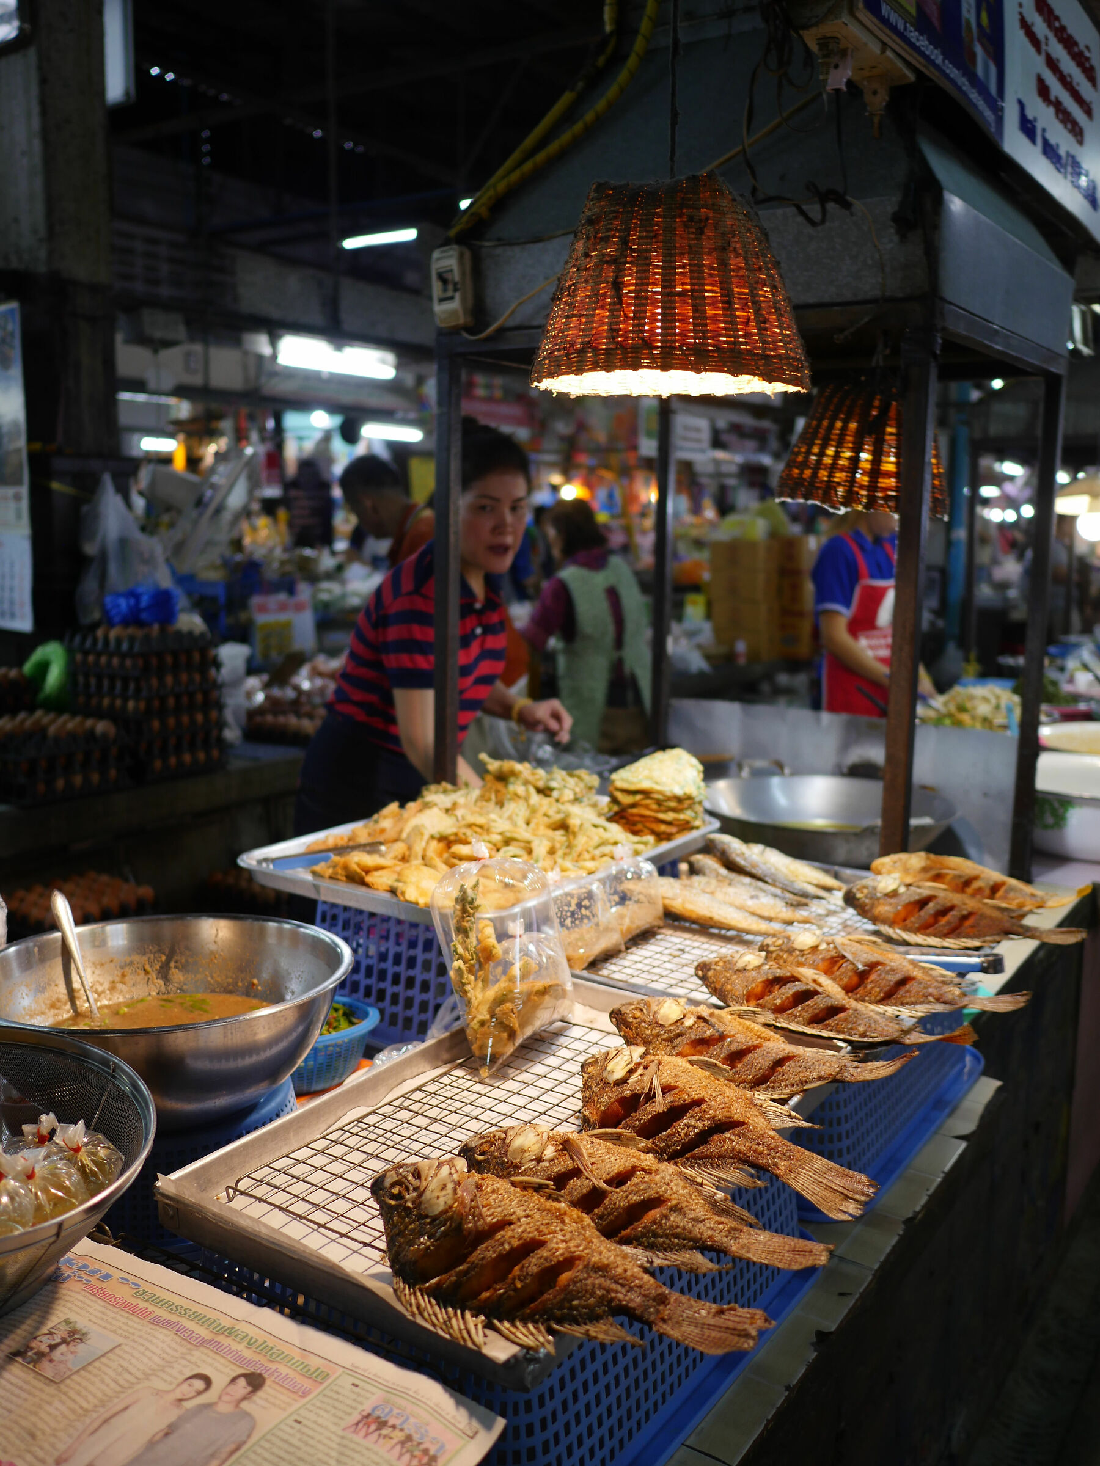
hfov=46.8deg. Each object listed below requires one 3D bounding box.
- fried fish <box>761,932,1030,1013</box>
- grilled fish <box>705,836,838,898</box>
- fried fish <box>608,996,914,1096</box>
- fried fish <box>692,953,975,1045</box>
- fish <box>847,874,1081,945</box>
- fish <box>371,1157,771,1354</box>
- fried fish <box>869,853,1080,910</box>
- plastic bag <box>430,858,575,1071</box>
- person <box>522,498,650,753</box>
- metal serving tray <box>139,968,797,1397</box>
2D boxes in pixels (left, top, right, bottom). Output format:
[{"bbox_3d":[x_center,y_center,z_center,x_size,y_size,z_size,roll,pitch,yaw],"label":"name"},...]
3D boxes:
[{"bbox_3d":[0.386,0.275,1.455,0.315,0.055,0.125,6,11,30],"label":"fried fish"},{"bbox_3d":[0.301,0.190,1.744,0.055,0.050,0.257,-5,16,-34],"label":"grilled fish"},{"bbox_3d":[0.196,0.289,1.218,0.293,0.055,0.125,3,8,20],"label":"fried fish"},{"bbox_3d":[0.284,0.273,1.310,0.314,0.055,0.125,7,10,39],"label":"fried fish"},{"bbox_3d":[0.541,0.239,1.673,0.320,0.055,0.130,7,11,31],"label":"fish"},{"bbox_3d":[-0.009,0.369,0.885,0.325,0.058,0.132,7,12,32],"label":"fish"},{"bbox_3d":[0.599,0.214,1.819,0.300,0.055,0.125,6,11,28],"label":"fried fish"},{"bbox_3d":[-0.059,0.214,1.284,0.120,0.205,0.155,7,12,33],"label":"plastic bag"},{"bbox_3d":[0.134,-0.114,4.536,0.480,1.400,0.420,-7,12,-38],"label":"person"},{"bbox_3d":[0.004,0.337,1.090,0.342,0.036,0.585,6,9,33],"label":"metal serving tray"}]

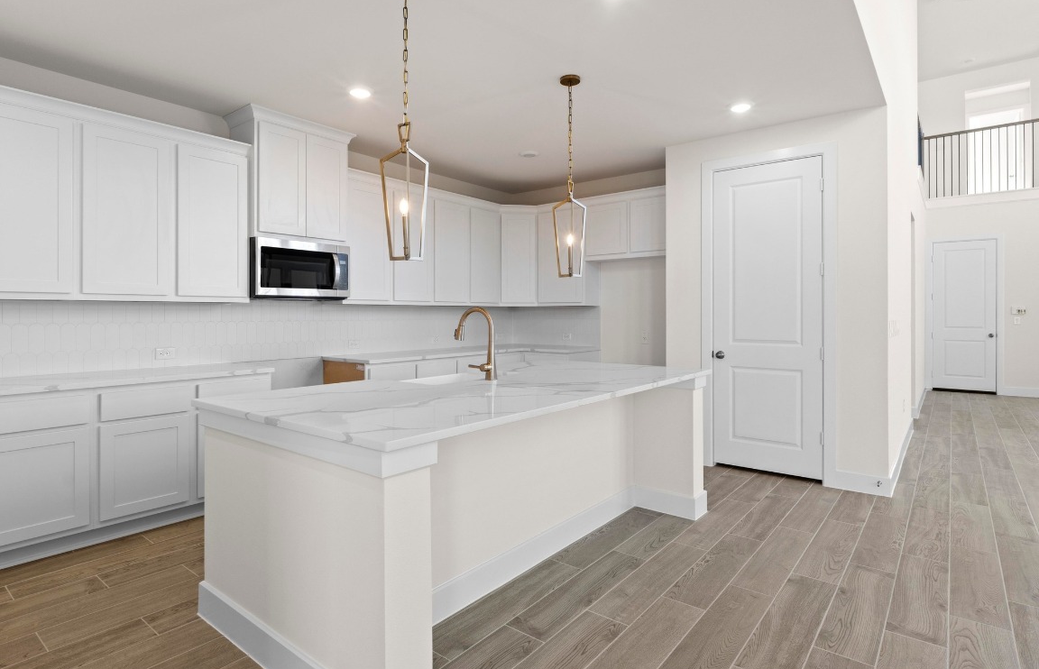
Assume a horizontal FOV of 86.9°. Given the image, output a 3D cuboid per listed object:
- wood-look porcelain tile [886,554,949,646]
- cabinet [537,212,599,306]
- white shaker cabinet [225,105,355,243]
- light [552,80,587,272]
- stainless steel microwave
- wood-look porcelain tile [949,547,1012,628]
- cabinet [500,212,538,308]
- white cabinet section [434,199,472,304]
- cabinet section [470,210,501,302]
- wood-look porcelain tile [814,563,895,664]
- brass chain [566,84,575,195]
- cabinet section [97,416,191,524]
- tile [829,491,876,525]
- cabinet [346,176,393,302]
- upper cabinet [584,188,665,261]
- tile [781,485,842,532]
[{"bbox_3d":[1.845,1.192,2.519,0.200,0.010,0.904,2,3,38],"label":"wood-look porcelain tile"},{"bbox_3d":[0.542,-0.852,6.038,0.608,1.093,0.335,1,2,38],"label":"cabinet"},{"bbox_3d":[-1.755,-1.170,4.254,0.448,0.913,0.850,1,2,38],"label":"white shaker cabinet"},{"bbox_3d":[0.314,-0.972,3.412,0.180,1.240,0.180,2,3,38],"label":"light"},{"bbox_3d":[-1.756,-0.487,4.232,0.430,0.417,0.757,2,3,38],"label":"stainless steel microwave"},{"bbox_3d":[2.164,1.175,2.595,0.201,0.010,0.901,1,2,38],"label":"wood-look porcelain tile"},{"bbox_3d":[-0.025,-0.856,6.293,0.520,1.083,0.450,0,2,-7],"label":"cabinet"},{"bbox_3d":[-0.798,-0.802,5.533,0.330,1.005,0.499,1,2,38],"label":"white cabinet section"},{"bbox_3d":[-0.488,-0.820,5.926,0.330,1.007,0.502,1,2,38],"label":"cabinet section"},{"bbox_3d":[1.498,1.194,2.409,0.199,0.010,0.904,2,3,38],"label":"wood-look porcelain tile"},{"bbox_3d":[0.315,-1.216,3.414,0.038,0.687,0.038,2,3,38],"label":"brass chain"},{"bbox_3d":[-2.351,0.746,3.314,0.550,0.522,0.452,1,2,38],"label":"cabinet section"},{"bbox_3d":[2.211,1.140,3.631,0.201,0.010,0.773,1,2,38],"label":"tile"},{"bbox_3d":[-1.401,-0.783,4.766,0.355,1.042,0.496,2,3,38],"label":"cabinet"},{"bbox_3d":[1.167,-1.080,5.532,0.990,0.643,0.350,1,2,38],"label":"upper cabinet"},{"bbox_3d":[1.918,1.148,3.598,0.195,0.010,0.904,2,3,38],"label":"tile"}]

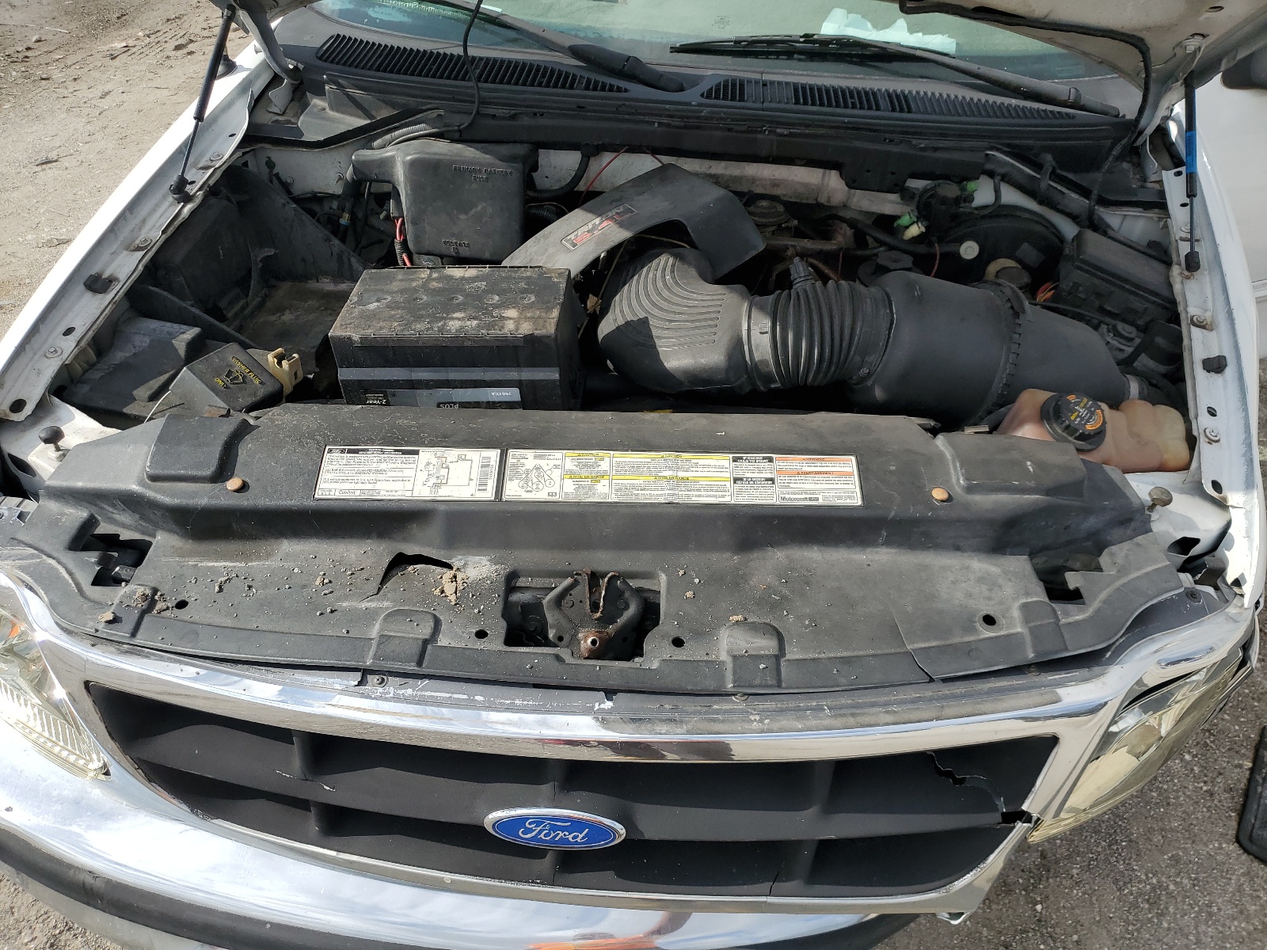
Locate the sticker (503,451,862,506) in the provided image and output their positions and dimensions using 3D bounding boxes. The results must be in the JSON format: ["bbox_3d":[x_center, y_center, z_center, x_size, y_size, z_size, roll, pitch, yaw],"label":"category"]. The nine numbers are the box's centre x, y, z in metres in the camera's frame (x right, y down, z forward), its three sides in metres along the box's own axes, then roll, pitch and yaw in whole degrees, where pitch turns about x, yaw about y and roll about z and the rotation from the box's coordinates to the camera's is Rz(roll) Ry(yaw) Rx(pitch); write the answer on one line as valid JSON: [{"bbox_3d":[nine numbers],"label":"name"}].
[{"bbox_3d":[0.056,0.003,1.089,0.406,0.003,0.071,1,56,0],"label":"sticker"}]

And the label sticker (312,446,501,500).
[{"bbox_3d":[-0.257,-0.001,1.091,0.203,0.003,0.071,1,56,0],"label":"label sticker"}]

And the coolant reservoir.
[{"bbox_3d":[0.555,-0.012,1.205,0.255,0.190,0.160,3,38,3],"label":"coolant reservoir"}]

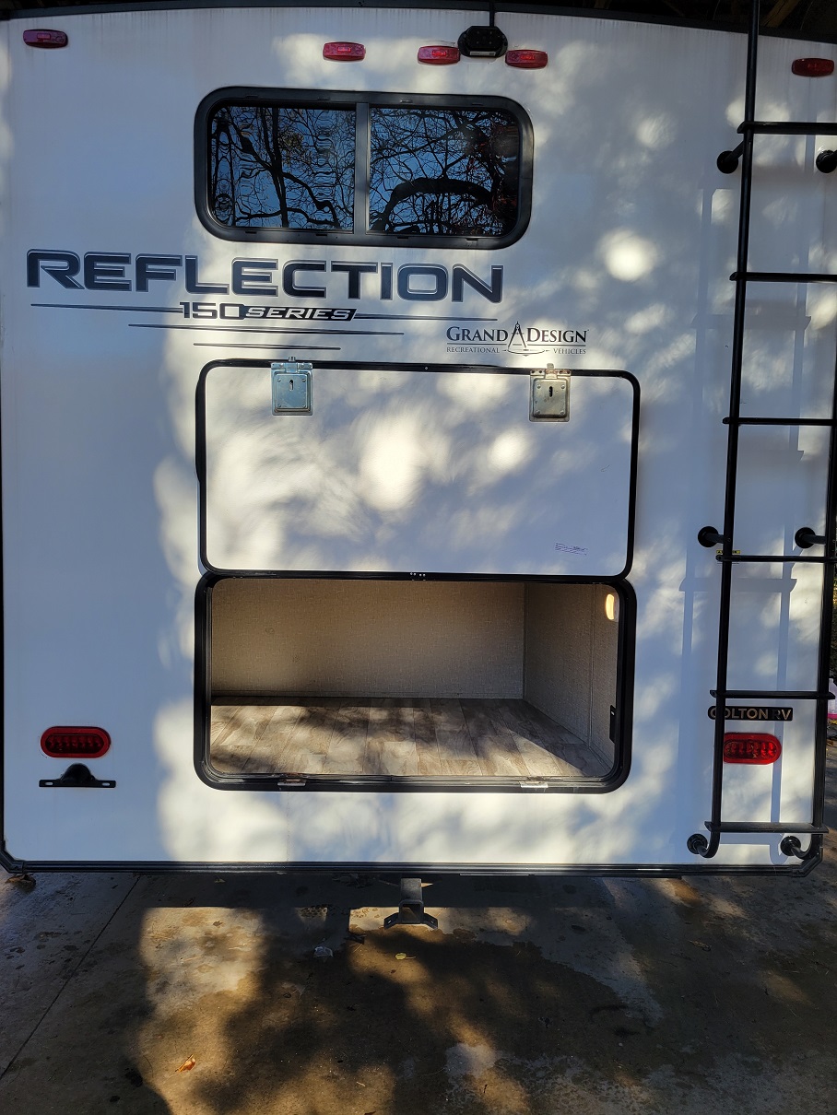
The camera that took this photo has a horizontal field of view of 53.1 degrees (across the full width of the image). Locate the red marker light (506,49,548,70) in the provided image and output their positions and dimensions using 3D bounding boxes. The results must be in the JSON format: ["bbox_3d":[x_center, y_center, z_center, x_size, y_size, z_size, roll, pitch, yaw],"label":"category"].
[{"bbox_3d":[0.303,-1.393,2.344,0.117,0.044,0.029,1,3,-2],"label":"red marker light"}]

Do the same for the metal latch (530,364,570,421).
[{"bbox_3d":[0.370,-0.461,2.345,0.115,0.162,0.035,1,3,-2],"label":"metal latch"}]

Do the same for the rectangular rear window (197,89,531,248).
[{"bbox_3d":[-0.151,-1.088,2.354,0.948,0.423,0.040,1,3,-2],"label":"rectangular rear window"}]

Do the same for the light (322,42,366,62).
[{"bbox_3d":[-0.205,-1.405,2.327,0.117,0.044,0.029,1,3,-2],"label":"light"}]

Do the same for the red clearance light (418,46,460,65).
[{"bbox_3d":[0.058,-1.400,2.336,0.117,0.044,0.029,1,3,-2],"label":"red clearance light"}]

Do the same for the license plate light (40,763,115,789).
[{"bbox_3d":[-0.982,0.630,2.416,0.216,0.070,0.050,1,3,-2],"label":"license plate light"}]

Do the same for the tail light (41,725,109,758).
[{"bbox_3d":[-0.989,0.534,2.420,0.198,0.093,0.030,1,3,-2],"label":"tail light"}]

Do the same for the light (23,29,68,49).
[{"bbox_3d":[-1.022,-1.425,2.300,0.117,0.044,0.029,1,3,-2],"label":"light"}]

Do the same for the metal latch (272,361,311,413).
[{"bbox_3d":[-0.350,-0.475,2.322,0.112,0.160,0.035,1,3,-2],"label":"metal latch"}]

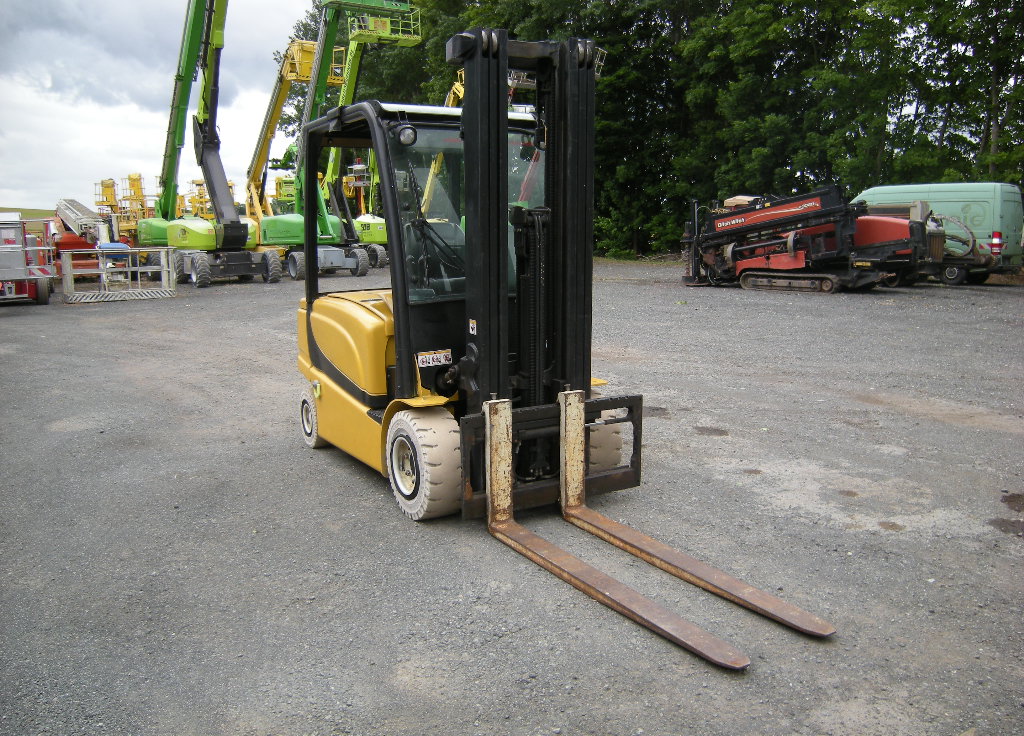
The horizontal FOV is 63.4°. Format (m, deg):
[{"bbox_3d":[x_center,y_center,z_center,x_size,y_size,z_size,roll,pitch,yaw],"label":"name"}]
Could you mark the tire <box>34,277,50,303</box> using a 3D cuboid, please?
[{"bbox_3d":[-9.020,-1.512,15.907,0.210,0.580,0.580,-6,12,-29],"label":"tire"}]

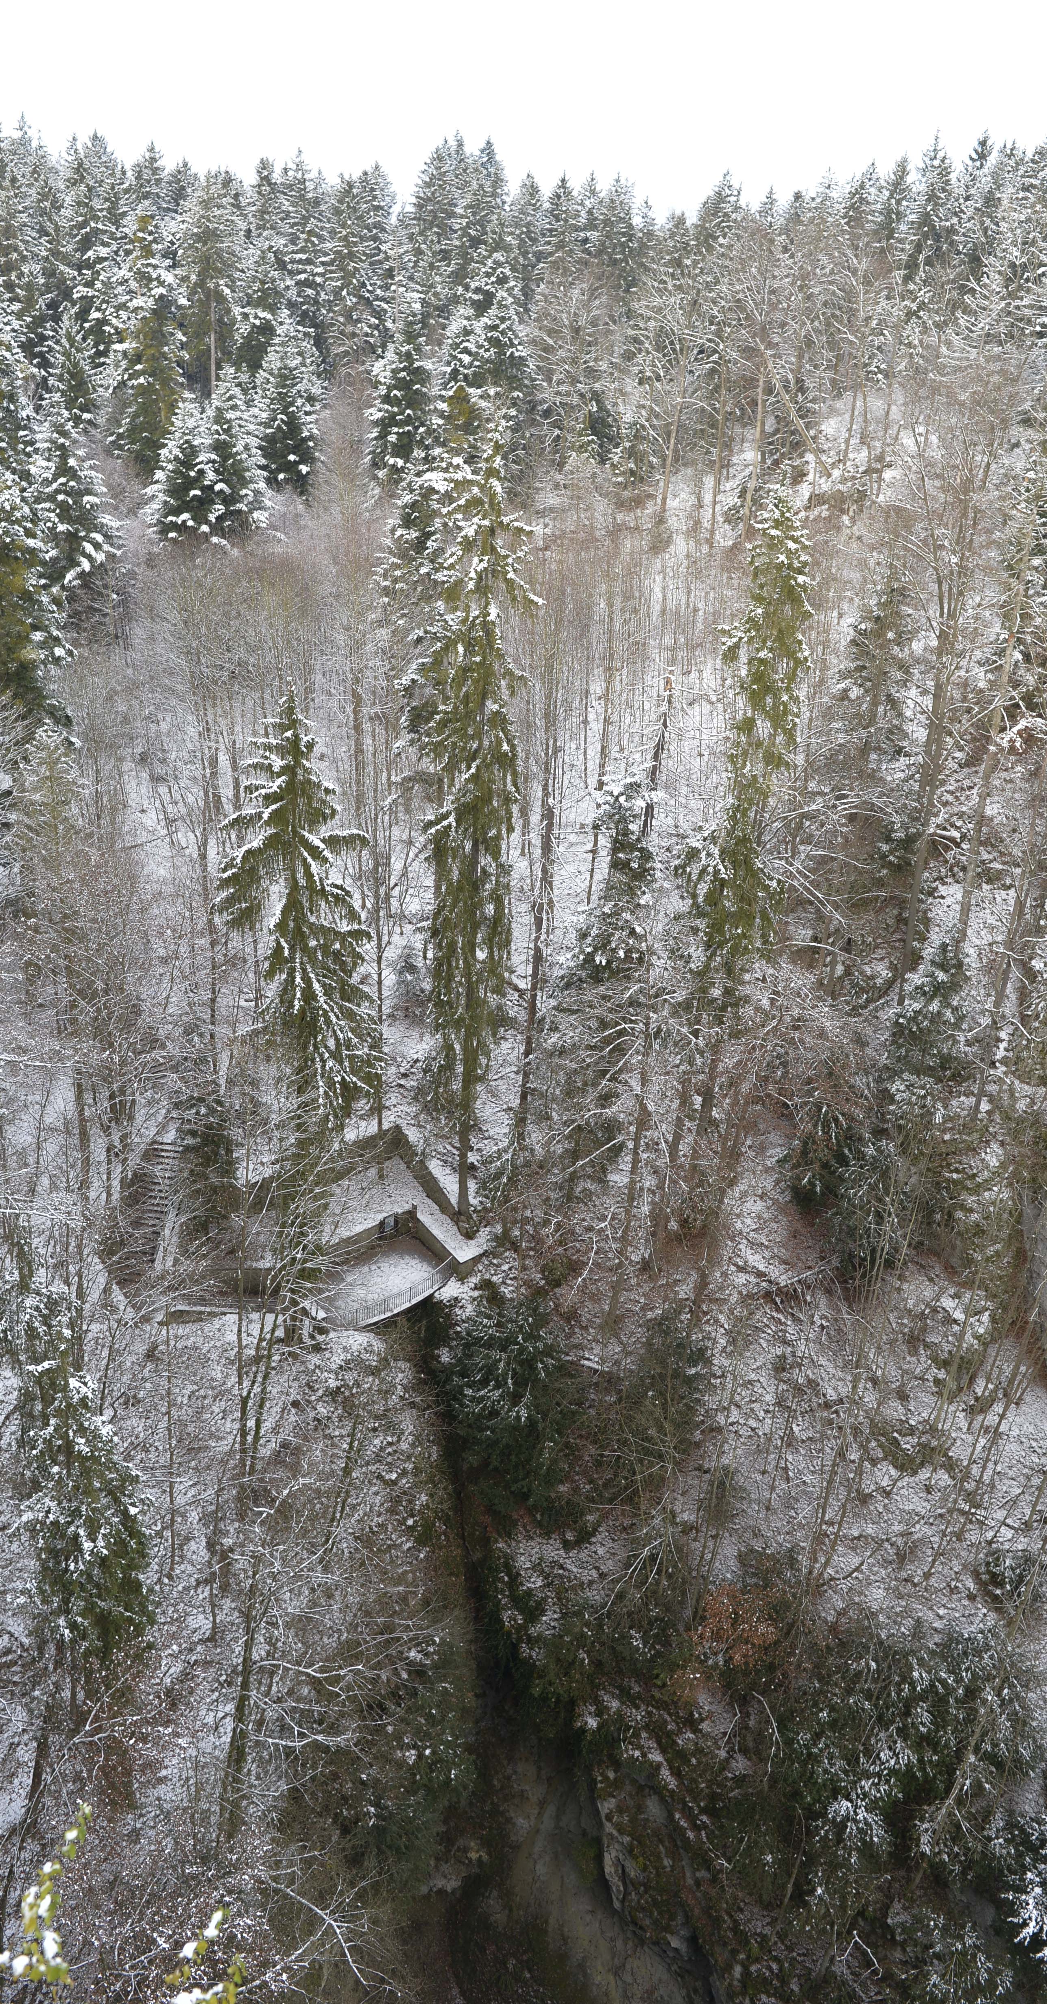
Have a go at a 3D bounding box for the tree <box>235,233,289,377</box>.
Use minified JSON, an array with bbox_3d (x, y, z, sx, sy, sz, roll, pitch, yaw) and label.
[{"bbox_3d":[-23.106,-59.879,118.074,5.330,13.970,5.330,1,25,0],"label":"tree"}]

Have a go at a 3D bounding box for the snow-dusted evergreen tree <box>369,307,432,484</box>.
[{"bbox_3d":[-8.931,-43.338,97.074,4.780,12.680,4.780,1,25,0],"label":"snow-dusted evergreen tree"}]

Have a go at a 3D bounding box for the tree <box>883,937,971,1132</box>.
[{"bbox_3d":[19.919,1.751,66.077,4.330,10.680,4.330,1,25,0],"label":"tree"}]

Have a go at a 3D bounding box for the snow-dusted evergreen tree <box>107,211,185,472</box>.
[{"bbox_3d":[-30.587,-52.106,108.175,6.330,20.590,6.330,1,25,0],"label":"snow-dusted evergreen tree"}]

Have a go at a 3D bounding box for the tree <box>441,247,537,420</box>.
[{"bbox_3d":[-2.815,-49.068,102.093,7.190,14.550,7.190,1,25,0],"label":"tree"}]

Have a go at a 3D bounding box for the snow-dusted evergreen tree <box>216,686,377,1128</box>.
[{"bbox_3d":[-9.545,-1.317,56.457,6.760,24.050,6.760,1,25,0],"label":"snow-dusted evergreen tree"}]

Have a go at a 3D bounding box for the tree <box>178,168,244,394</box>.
[{"bbox_3d":[-28.542,-64.017,122.161,6.310,20.970,6.310,1,25,0],"label":"tree"}]

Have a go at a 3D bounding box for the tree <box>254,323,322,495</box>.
[{"bbox_3d":[-18.292,-45.691,104.071,5.400,12.860,5.400,1,25,0],"label":"tree"}]

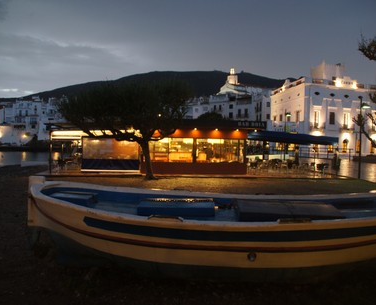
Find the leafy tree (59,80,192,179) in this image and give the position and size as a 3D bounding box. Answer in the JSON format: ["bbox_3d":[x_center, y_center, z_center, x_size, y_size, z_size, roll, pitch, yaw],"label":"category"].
[{"bbox_3d":[-2.900,-1.020,15.900,5.800,4.500,5.200,0,1,0],"label":"leafy tree"}]

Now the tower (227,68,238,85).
[{"bbox_3d":[21.600,-36.200,165.000,5.500,8.000,5.500,1,1,11],"label":"tower"}]

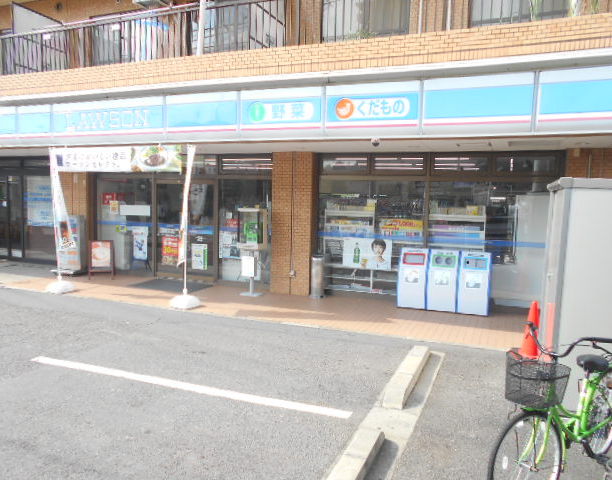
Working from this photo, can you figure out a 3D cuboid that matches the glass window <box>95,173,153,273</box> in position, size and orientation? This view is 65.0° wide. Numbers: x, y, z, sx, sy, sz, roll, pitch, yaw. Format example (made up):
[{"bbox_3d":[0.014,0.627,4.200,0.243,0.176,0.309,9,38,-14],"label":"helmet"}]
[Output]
[{"bbox_3d":[-4.042,-0.337,10.706,1.600,2.210,0.080,3,5,22],"label":"glass window"}]

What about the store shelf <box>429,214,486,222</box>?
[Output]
[{"bbox_3d":[2.642,-0.380,8.368,0.940,0.100,0.300,3,5,22],"label":"store shelf"}]

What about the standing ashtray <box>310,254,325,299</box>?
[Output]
[{"bbox_3d":[0.219,0.656,8.740,0.250,0.774,0.250,1,5,0],"label":"standing ashtray"}]

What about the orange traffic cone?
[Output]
[{"bbox_3d":[2.719,1.060,5.727,0.380,0.700,0.380,3,5,22],"label":"orange traffic cone"}]

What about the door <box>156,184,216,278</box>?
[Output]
[{"bbox_3d":[-2.526,-0.186,10.097,1.540,2.090,0.080,3,5,22],"label":"door"}]

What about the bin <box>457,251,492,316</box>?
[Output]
[{"bbox_3d":[2.766,0.692,7.851,0.485,0.990,0.430,3,5,22],"label":"bin"}]

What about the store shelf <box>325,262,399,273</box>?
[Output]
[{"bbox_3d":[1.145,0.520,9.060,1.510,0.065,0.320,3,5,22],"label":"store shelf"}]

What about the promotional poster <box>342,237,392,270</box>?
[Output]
[{"bbox_3d":[1.119,0.238,8.713,0.910,0.525,0.020,3,5,22],"label":"promotional poster"}]

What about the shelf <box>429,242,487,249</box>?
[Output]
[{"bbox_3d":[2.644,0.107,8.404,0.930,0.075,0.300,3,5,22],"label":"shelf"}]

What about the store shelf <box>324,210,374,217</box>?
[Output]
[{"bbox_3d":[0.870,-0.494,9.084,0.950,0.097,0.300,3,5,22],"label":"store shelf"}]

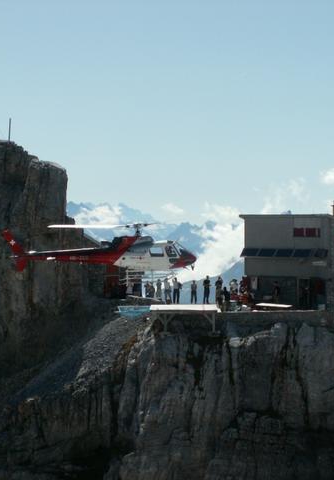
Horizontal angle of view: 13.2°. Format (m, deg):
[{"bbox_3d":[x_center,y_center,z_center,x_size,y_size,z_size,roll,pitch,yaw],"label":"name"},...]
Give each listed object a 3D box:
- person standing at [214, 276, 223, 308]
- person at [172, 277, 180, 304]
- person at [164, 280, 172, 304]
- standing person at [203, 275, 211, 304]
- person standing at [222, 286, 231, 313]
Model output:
[{"bbox_3d":[3.353,3.308,93.000,0.520,1.830,0.380,1,2,22],"label":"person standing"},{"bbox_3d":[0.596,3.349,94.500,0.550,1.700,0.380,1,2,22],"label":"person"},{"bbox_3d":[0.033,3.371,94.500,0.500,1.660,0.380,1,2,22],"label":"person"},{"bbox_3d":[2.654,3.290,94.500,0.520,1.820,0.380,1,2,22],"label":"standing person"},{"bbox_3d":[3.828,3.796,92.000,0.480,1.590,0.380,1,2,22],"label":"person standing"}]

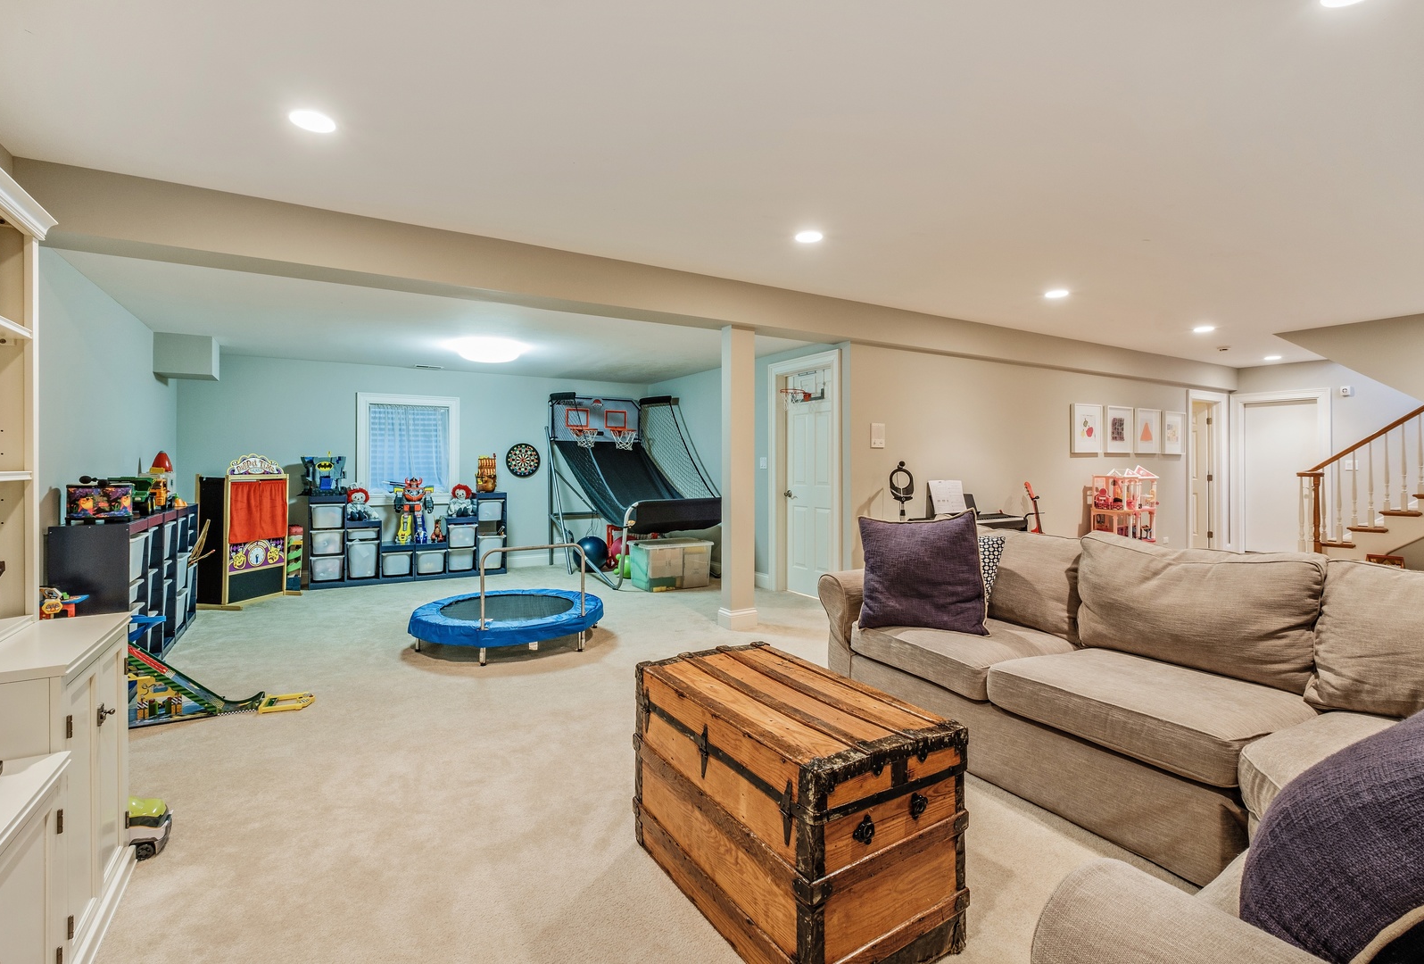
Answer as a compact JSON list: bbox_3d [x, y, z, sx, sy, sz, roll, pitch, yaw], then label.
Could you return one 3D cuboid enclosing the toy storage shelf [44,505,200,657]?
[{"bbox_3d":[-3.705,0.660,3.896,0.310,0.910,2.190,-1,1,-34],"label":"toy storage shelf"}]

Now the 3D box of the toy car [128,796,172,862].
[{"bbox_3d":[-1.875,1.086,1.872,0.265,0.157,0.165,-1,1,-34],"label":"toy car"}]

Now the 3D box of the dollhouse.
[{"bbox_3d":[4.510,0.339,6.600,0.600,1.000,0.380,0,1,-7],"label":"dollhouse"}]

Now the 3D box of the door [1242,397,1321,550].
[{"bbox_3d":[7.560,-0.040,8.020,0.050,2.030,0.760,-1,1,-32],"label":"door"}]

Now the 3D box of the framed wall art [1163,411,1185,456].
[{"bbox_3d":[5.700,-0.600,7.400,0.520,0.525,0.035,-1,1,-29],"label":"framed wall art"}]

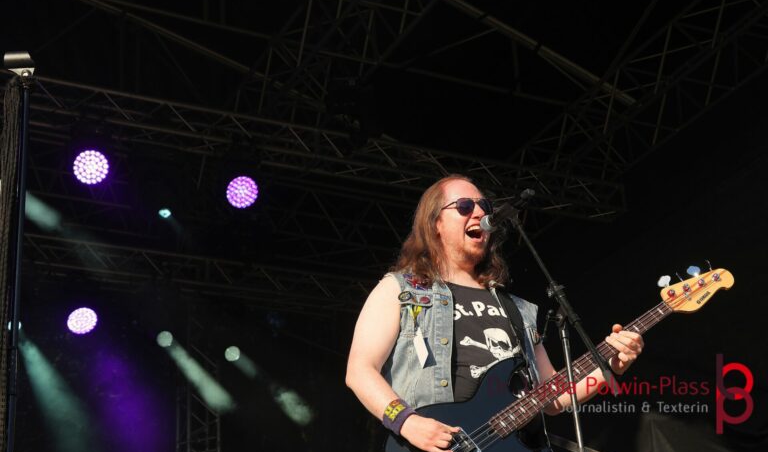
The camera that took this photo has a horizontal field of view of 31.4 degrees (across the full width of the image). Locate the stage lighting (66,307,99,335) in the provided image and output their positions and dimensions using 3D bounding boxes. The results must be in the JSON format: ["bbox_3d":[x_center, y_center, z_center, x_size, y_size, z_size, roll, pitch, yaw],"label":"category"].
[{"bbox_3d":[-2.614,0.773,11.760,0.290,0.220,0.290,11,-67,-32],"label":"stage lighting"}]

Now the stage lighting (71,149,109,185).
[{"bbox_3d":[-2.252,-0.461,10.474,0.290,0.290,0.220,2,8,-13],"label":"stage lighting"}]

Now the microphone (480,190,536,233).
[{"bbox_3d":[0.354,-0.046,3.900,0.190,0.055,0.055,-34,-33,21],"label":"microphone"}]

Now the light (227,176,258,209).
[{"bbox_3d":[-1.169,-0.282,11.276,0.290,0.290,0.220,-1,6,-6],"label":"light"}]

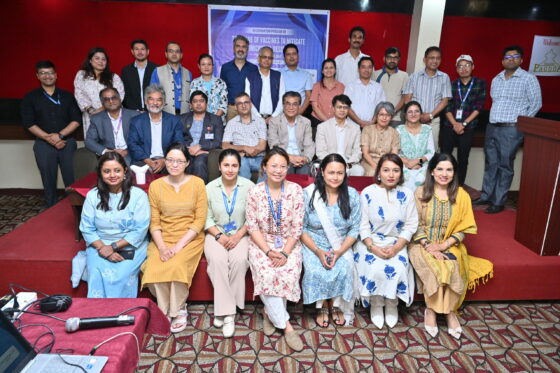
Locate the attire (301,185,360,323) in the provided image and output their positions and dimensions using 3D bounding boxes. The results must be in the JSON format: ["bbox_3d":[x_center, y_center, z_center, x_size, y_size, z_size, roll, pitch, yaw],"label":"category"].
[{"bbox_3d":[0.377,0.430,2.712,0.464,0.929,0.606,2,14,3],"label":"attire"}]

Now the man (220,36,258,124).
[{"bbox_3d":[-0.438,-0.764,4.179,0.480,1.745,0.310,0,17,-3],"label":"man"}]

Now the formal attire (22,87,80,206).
[{"bbox_3d":[-2.401,-0.354,4.039,0.576,1.464,0.323,-5,16,-24],"label":"formal attire"}]

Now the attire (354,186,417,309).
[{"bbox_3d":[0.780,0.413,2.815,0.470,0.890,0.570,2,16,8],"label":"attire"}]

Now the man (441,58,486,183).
[{"bbox_3d":[1.930,-0.564,4.027,0.470,1.630,0.310,5,16,17],"label":"man"}]

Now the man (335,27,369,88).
[{"bbox_3d":[0.810,-0.842,4.315,0.480,1.863,0.300,3,17,5],"label":"man"}]

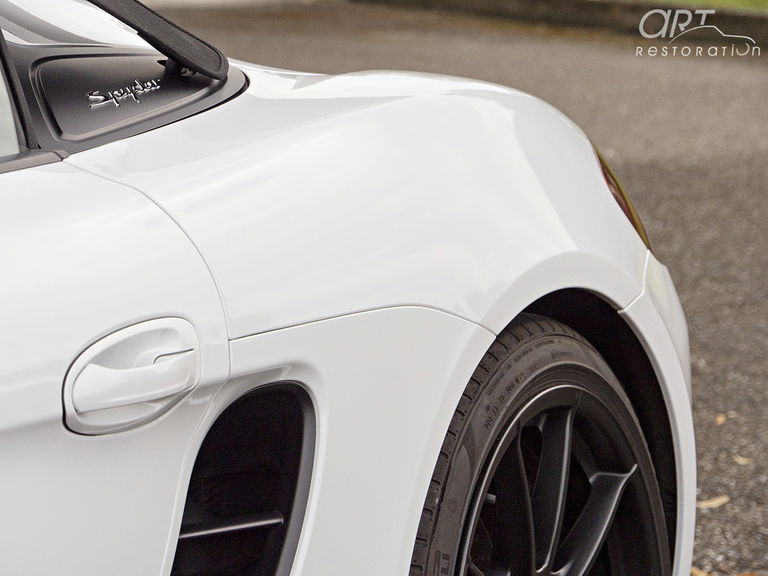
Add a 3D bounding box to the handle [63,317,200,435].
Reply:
[{"bbox_3d":[-0.227,0.079,3.940,0.045,0.097,0.212,-2,5,31],"label":"handle"}]

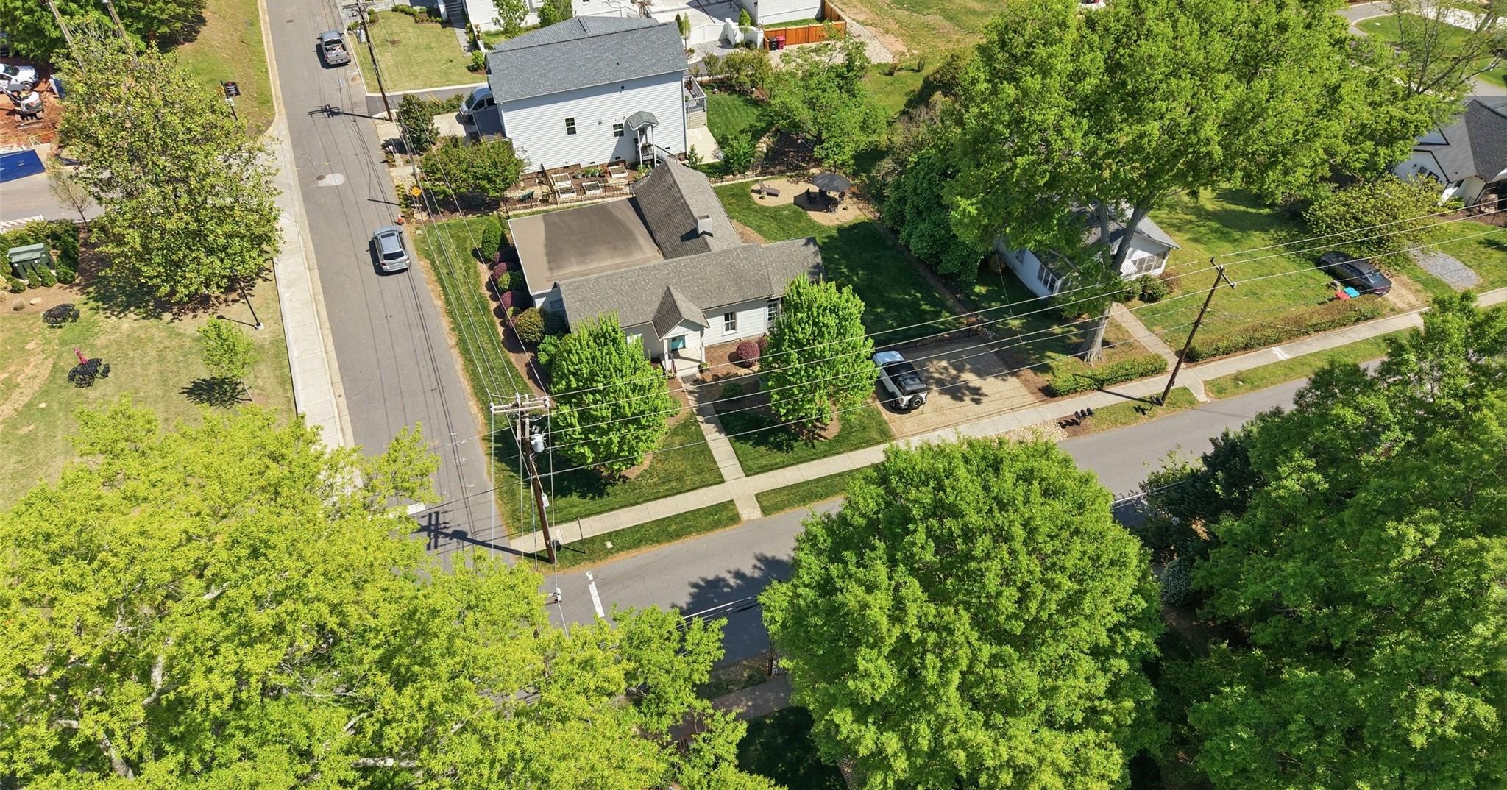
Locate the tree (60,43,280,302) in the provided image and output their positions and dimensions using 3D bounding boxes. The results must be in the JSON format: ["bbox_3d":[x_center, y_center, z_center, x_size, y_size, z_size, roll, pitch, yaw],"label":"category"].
[{"bbox_3d":[-39.224,-14.633,72.255,12.200,16.500,12.200,-12,48,-12],"label":"tree"}]

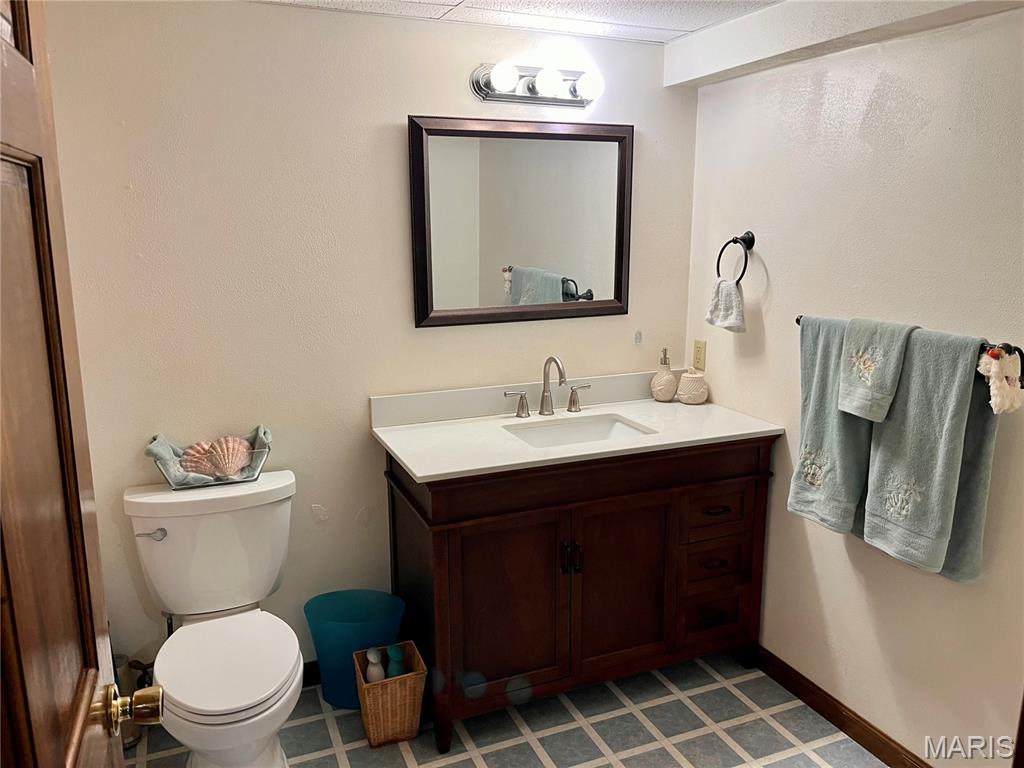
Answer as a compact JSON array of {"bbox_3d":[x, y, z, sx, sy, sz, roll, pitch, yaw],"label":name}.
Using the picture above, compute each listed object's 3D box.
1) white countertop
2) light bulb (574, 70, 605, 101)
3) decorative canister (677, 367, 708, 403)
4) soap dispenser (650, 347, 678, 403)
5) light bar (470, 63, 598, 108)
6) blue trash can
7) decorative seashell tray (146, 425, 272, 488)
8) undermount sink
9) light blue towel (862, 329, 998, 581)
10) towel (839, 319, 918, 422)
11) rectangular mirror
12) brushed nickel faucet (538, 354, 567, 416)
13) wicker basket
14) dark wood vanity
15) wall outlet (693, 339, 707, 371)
[{"bbox_3d":[0.214,0.155,2.562,1.245,0.019,0.565,-5,13,-22],"label":"white countertop"},{"bbox_3d":[0.253,-0.980,2.524,0.086,0.086,0.102,-5,13,-22],"label":"light bulb"},{"bbox_3d":[0.690,0.007,2.936,0.114,0.134,0.114,-1,11,0],"label":"decorative canister"},{"bbox_3d":[0.592,-0.029,2.953,0.098,0.200,0.098,6,13,30],"label":"soap dispenser"},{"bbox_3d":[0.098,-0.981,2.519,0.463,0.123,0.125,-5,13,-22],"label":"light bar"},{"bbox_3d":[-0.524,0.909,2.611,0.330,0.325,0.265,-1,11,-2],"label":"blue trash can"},{"bbox_3d":[-0.915,0.228,2.350,0.345,0.152,0.100,-5,12,-22],"label":"decorative seashell tray"},{"bbox_3d":[0.225,0.225,2.583,0.450,0.150,0.310,-5,12,-22],"label":"undermount sink"},{"bbox_3d":[1.028,0.167,1.895,0.110,0.604,0.297,-5,13,-22],"label":"light blue towel"},{"bbox_3d":[1.009,-0.034,2.086,0.080,0.275,0.235,-5,12,-22],"label":"towel"},{"bbox_3d":[0.052,-0.561,2.687,0.826,0.680,0.027,-5,12,-22],"label":"rectangular mirror"},{"bbox_3d":[0.149,0.010,2.689,0.057,0.213,0.179,-5,13,-22],"label":"brushed nickel faucet"},{"bbox_3d":[-0.377,0.982,2.412,0.187,0.242,0.187,-5,13,-22],"label":"wicker basket"},{"bbox_3d":[0.227,0.594,2.668,1.217,0.887,0.550,-5,13,-22],"label":"dark wood vanity"},{"bbox_3d":[0.713,-0.111,2.926,0.008,0.115,0.072,-5,13,-22],"label":"wall outlet"}]

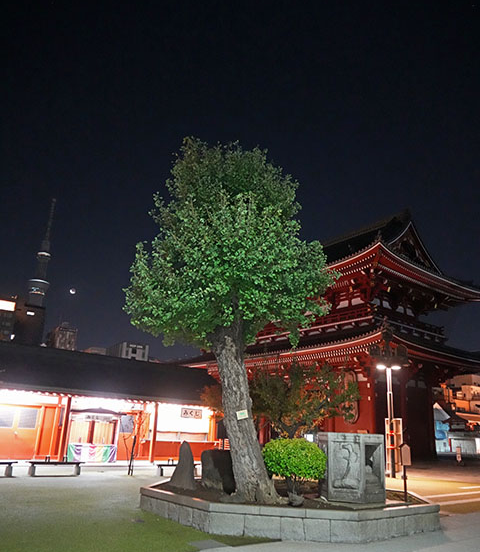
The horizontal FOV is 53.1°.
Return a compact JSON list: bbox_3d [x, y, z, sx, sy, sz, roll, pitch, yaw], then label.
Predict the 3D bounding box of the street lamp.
[{"bbox_3d":[6.273,5.294,20.137,1.650,5.850,1.300,-3,-19,17],"label":"street lamp"}]

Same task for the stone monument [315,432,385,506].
[{"bbox_3d":[2.101,3.629,9.154,1.250,1.150,1.100,-3,-19,20],"label":"stone monument"}]

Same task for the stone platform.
[{"bbox_3d":[0.896,4.379,9.296,5.344,0.400,4.672,2,-18,3],"label":"stone platform"}]

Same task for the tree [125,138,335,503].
[{"bbox_3d":[-0.222,0.439,9.367,4.130,7.050,4.000,3,-18,1],"label":"tree"}]

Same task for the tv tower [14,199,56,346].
[{"bbox_3d":[-558.515,61.103,1315.264,66.000,634.000,66.000,11,-19,-22],"label":"tv tower"}]

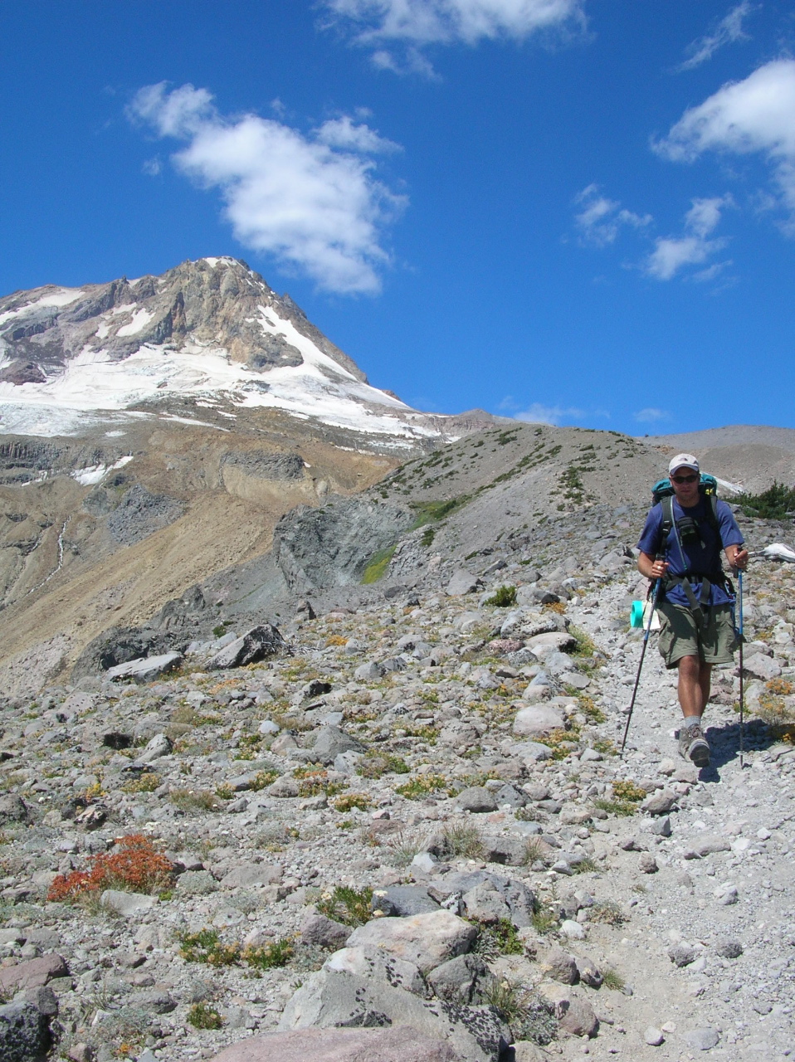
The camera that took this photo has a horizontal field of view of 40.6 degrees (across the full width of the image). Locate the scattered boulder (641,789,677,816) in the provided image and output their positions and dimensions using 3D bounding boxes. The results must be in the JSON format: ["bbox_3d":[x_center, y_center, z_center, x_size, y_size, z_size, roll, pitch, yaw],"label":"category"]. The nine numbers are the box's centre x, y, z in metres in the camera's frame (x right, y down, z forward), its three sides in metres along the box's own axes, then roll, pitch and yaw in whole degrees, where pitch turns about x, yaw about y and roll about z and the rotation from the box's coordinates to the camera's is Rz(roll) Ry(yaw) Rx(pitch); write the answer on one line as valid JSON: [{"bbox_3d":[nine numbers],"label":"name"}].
[{"bbox_3d":[1.281,1.326,5.252,0.173,0.122,0.130,-1,-6,14],"label":"scattered boulder"}]

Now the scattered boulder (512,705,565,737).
[{"bbox_3d":[0.890,1.198,6.750,0.325,0.185,0.260,0,-3,0],"label":"scattered boulder"}]

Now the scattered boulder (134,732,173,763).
[{"bbox_3d":[-1.480,1.318,6.522,0.226,0.185,0.181,1,-6,-13],"label":"scattered boulder"}]

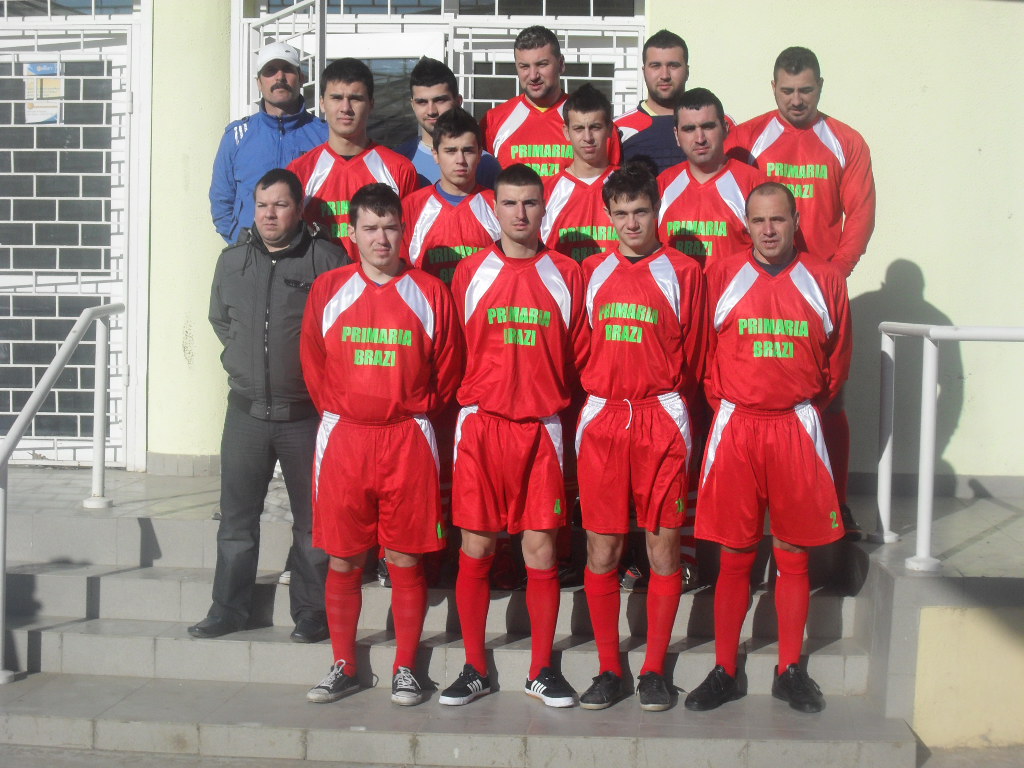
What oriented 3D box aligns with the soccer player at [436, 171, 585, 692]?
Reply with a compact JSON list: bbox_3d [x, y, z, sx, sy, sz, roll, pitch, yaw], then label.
[{"bbox_3d":[0.012,0.162,5.505,0.490,1.764,0.360,1,3,1],"label":"soccer player"}]

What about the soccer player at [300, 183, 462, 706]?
[{"bbox_3d":[-0.428,0.186,5.528,0.520,1.701,0.360,1,3,-2],"label":"soccer player"}]

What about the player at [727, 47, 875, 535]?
[{"bbox_3d":[1.066,-0.365,6.298,0.580,1.816,0.400,1,3,10],"label":"player"}]

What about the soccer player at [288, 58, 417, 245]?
[{"bbox_3d":[-0.575,-0.234,6.081,0.520,1.890,0.380,1,3,-2],"label":"soccer player"}]

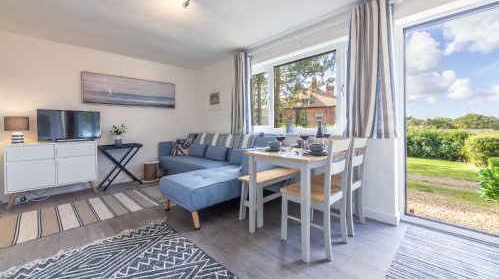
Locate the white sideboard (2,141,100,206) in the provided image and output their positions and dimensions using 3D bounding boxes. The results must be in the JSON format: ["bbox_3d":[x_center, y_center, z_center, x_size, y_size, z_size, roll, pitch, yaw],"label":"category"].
[{"bbox_3d":[-2.859,0.456,2.888,0.920,0.800,0.360,-3,4,-43],"label":"white sideboard"}]

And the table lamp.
[{"bbox_3d":[-3.129,-0.118,2.620,0.215,0.370,0.215,-3,4,-43],"label":"table lamp"}]

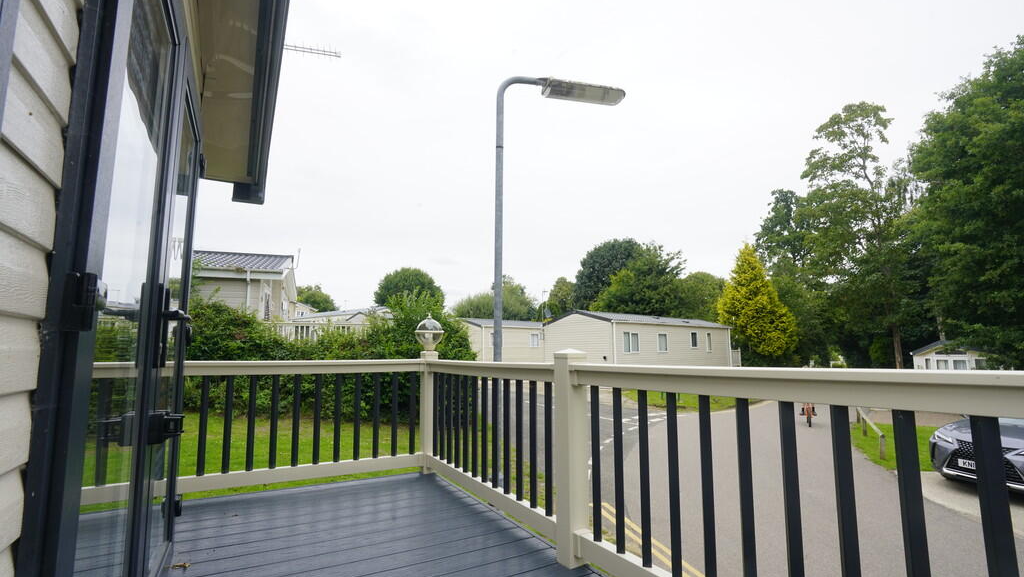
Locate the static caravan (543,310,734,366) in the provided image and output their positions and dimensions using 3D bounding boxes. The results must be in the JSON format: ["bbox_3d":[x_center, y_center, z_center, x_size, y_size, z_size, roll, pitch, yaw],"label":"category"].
[{"bbox_3d":[6.378,2.898,22.846,9.200,3.130,3.850,6,-10,-37],"label":"static caravan"}]

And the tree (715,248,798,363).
[{"bbox_3d":[13.360,1.330,26.367,4.000,7.600,4.000,-4,-9,27],"label":"tree"}]

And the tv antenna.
[{"bbox_3d":[-2.560,-2.916,5.916,0.950,0.220,0.120,2,-8,-13],"label":"tv antenna"}]

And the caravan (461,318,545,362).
[{"bbox_3d":[0.946,3.540,28.612,9.200,3.140,3.850,6,-10,-37],"label":"caravan"}]

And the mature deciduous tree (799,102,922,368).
[{"bbox_3d":[18.093,-2.283,25.050,6.200,15.800,6.200,-6,-10,36],"label":"mature deciduous tree"}]

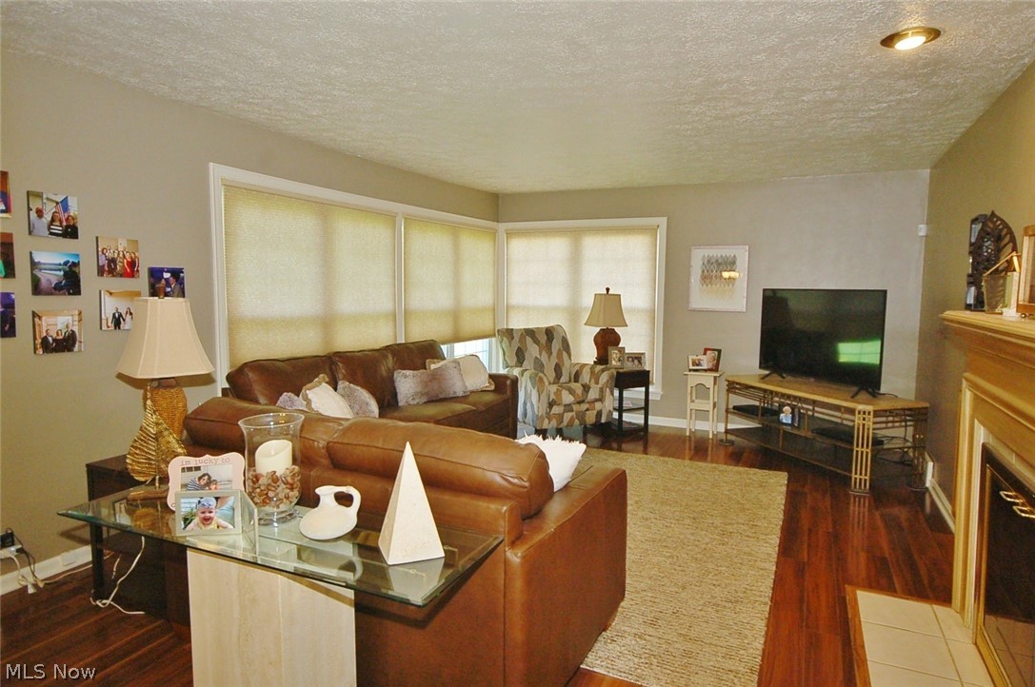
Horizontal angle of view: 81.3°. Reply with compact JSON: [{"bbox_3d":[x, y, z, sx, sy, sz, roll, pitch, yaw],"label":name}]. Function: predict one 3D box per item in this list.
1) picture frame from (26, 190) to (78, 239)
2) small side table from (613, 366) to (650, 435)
[{"bbox_3d":[-2.200,-0.609,2.871,0.022,0.203,0.206,3,6,26],"label":"picture frame"},{"bbox_3d":[1.024,0.544,6.048,0.330,0.620,0.520,-2,6,-24],"label":"small side table"}]

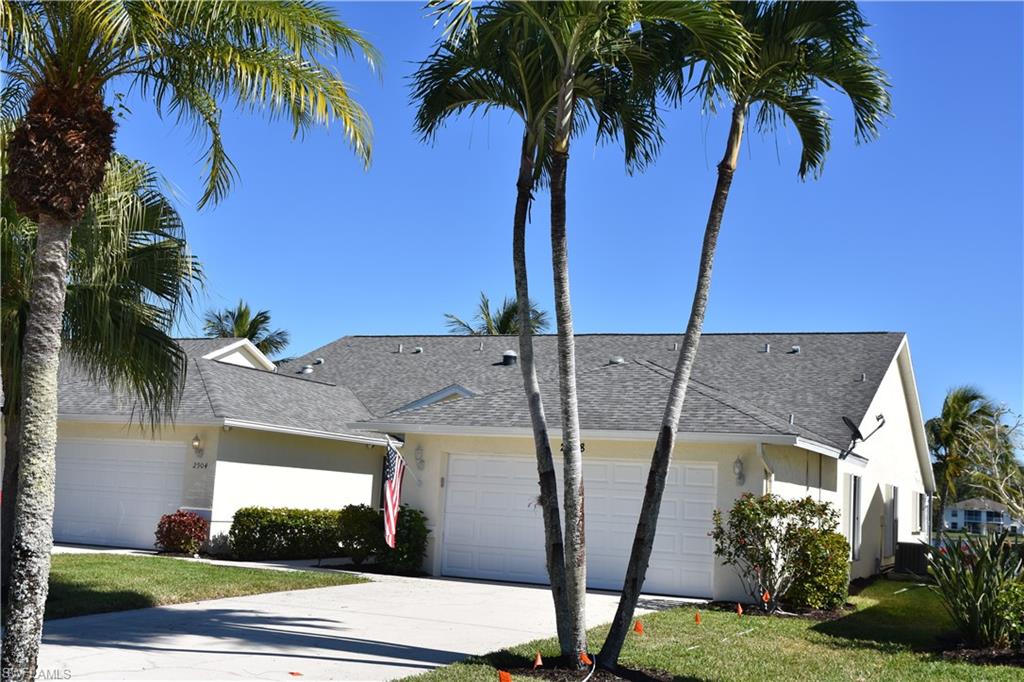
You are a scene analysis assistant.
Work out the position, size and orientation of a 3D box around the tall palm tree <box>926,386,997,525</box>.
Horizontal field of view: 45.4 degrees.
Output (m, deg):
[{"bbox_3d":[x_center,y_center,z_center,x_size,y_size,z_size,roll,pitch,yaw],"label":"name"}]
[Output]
[{"bbox_3d":[20.963,6.347,57.464,4.000,8.270,4.000,0,-8,24],"label":"tall palm tree"}]

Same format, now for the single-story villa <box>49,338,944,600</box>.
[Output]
[{"bbox_3d":[1.017,2.570,33.600,18.250,6.550,24.350,0,-8,24],"label":"single-story villa"}]

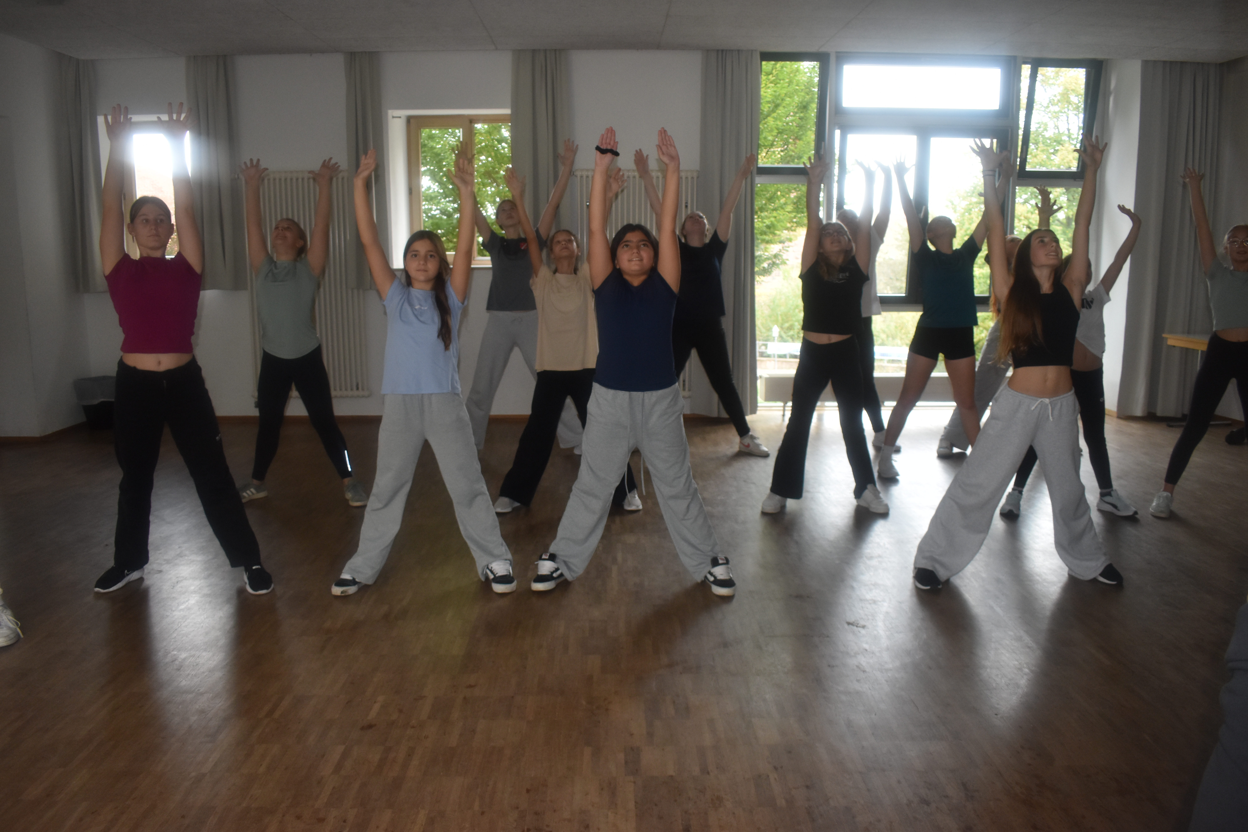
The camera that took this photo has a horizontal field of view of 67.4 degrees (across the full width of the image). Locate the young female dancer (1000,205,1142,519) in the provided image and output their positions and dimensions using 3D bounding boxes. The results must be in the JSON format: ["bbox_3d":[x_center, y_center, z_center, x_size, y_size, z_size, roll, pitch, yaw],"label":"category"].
[{"bbox_3d":[2.406,-0.296,5.055,0.618,1.672,0.420,2,9,10],"label":"young female dancer"}]

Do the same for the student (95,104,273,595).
[{"bbox_3d":[-1.871,-0.261,3.849,0.708,1.965,0.420,-2,9,-11],"label":"student"}]

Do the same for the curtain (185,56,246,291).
[{"bbox_3d":[-3.150,-1.871,7.285,0.390,1.774,0.130,0,10,-1],"label":"curtain"}]

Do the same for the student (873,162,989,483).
[{"bbox_3d":[2.068,-0.644,6.070,0.782,2.040,0.420,0,9,0],"label":"student"}]

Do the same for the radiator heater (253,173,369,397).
[{"bbox_3d":[-2.527,-1.026,7.425,0.970,1.790,0.100,0,10,-1],"label":"radiator heater"}]

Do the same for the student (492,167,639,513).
[{"bbox_3d":[-0.331,-0.408,5.149,0.825,1.854,0.400,0,9,-2],"label":"student"}]

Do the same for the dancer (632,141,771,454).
[{"bbox_3d":[0.538,-0.774,6.452,0.923,2.067,0.458,0,10,-1],"label":"dancer"}]

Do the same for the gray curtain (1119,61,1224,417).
[{"bbox_3d":[4.723,-1.481,8.068,0.778,3.017,0.200,0,9,0],"label":"gray curtain"}]

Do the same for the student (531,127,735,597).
[{"bbox_3d":[0.041,-0.218,3.866,0.876,1.881,0.420,0,9,0],"label":"student"}]

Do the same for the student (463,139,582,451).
[{"bbox_3d":[-0.698,-0.820,6.507,0.833,2.139,0.448,0,10,-1],"label":"student"}]

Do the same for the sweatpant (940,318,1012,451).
[{"bbox_3d":[2.817,-0.245,6.782,0.985,1.004,0.330,2,9,12],"label":"sweatpant"}]

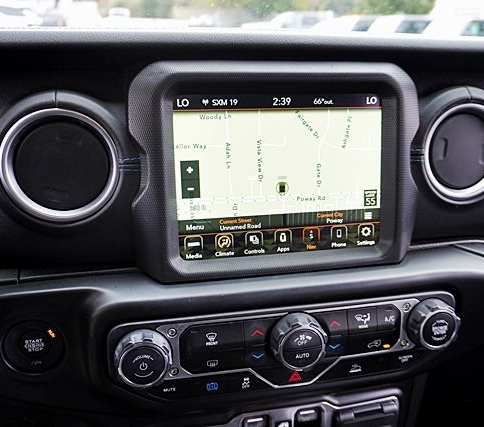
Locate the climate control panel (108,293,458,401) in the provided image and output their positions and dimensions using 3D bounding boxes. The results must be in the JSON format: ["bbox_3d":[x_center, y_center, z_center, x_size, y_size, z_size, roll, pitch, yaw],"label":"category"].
[{"bbox_3d":[0.040,0.108,0.377,0.278,0.075,0.035,-3,13,-10],"label":"climate control panel"}]

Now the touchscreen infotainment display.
[{"bbox_3d":[0.032,-0.032,0.397,0.174,0.131,0.020,-3,9,-11],"label":"touchscreen infotainment display"}]

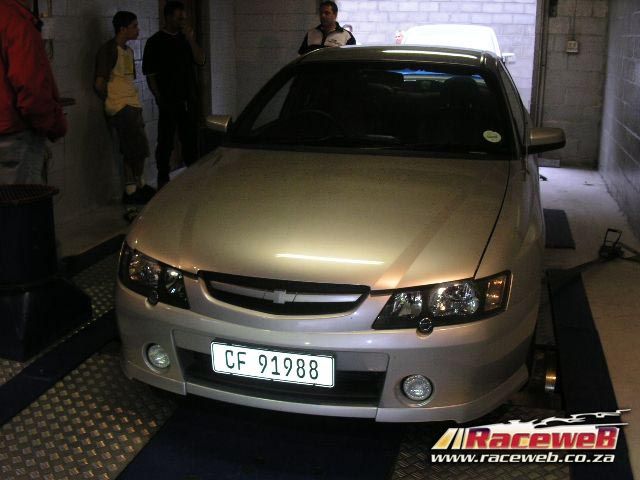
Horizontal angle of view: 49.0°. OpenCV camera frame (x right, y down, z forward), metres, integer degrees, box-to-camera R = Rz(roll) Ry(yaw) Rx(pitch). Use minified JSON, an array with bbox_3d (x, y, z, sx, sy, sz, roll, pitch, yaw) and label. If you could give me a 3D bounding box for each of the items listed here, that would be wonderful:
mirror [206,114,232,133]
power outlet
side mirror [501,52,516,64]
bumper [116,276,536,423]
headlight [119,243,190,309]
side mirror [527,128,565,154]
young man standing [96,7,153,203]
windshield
[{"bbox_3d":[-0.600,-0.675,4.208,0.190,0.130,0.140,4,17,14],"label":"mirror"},{"bbox_3d":[2.848,-2.177,7.920,0.134,0.134,0.060,4,17,14],"label":"power outlet"},{"bbox_3d":[2.770,-2.664,10.312,0.232,0.170,0.160,4,17,14],"label":"side mirror"},{"bbox_3d":[-0.100,0.339,2.672,1.780,0.460,0.560,4,17,14],"label":"bumper"},{"bbox_3d":[-0.644,0.131,2.752,0.450,0.160,0.360,4,17,14],"label":"headlight"},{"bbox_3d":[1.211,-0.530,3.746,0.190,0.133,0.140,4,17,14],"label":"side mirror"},{"bbox_3d":[-1.785,-1.179,6.429,0.350,1.734,0.430,8,18,26],"label":"young man standing"},{"bbox_3d":[0.303,-0.746,3.936,1.530,0.485,0.860,4,17,14],"label":"windshield"}]

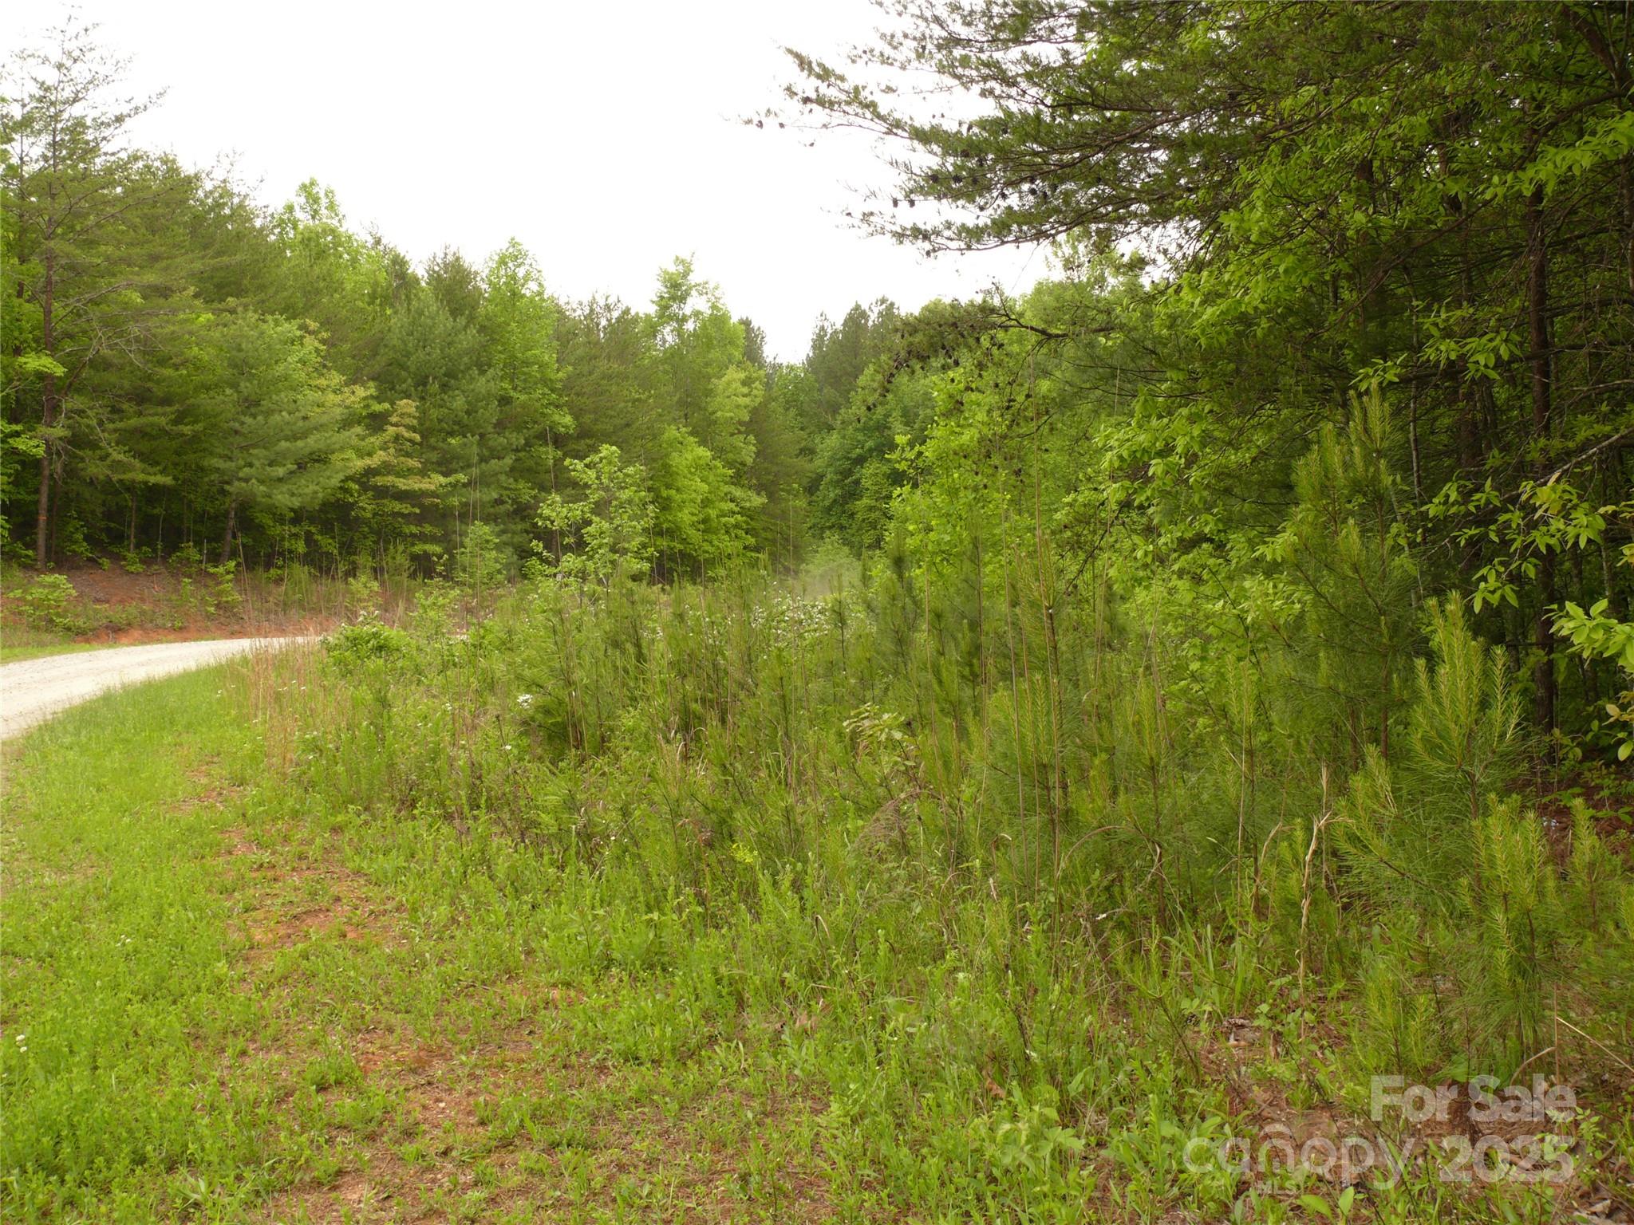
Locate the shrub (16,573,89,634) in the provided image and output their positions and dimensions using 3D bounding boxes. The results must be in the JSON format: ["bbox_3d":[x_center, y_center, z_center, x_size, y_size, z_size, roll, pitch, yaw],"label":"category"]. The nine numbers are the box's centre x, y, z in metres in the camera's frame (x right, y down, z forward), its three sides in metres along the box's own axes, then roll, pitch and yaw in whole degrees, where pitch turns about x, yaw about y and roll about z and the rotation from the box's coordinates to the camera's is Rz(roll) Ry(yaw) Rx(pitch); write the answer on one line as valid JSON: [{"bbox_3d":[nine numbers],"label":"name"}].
[{"bbox_3d":[-15.042,-0.176,32.500,1.350,1.170,1.250,1,-1,-25],"label":"shrub"}]

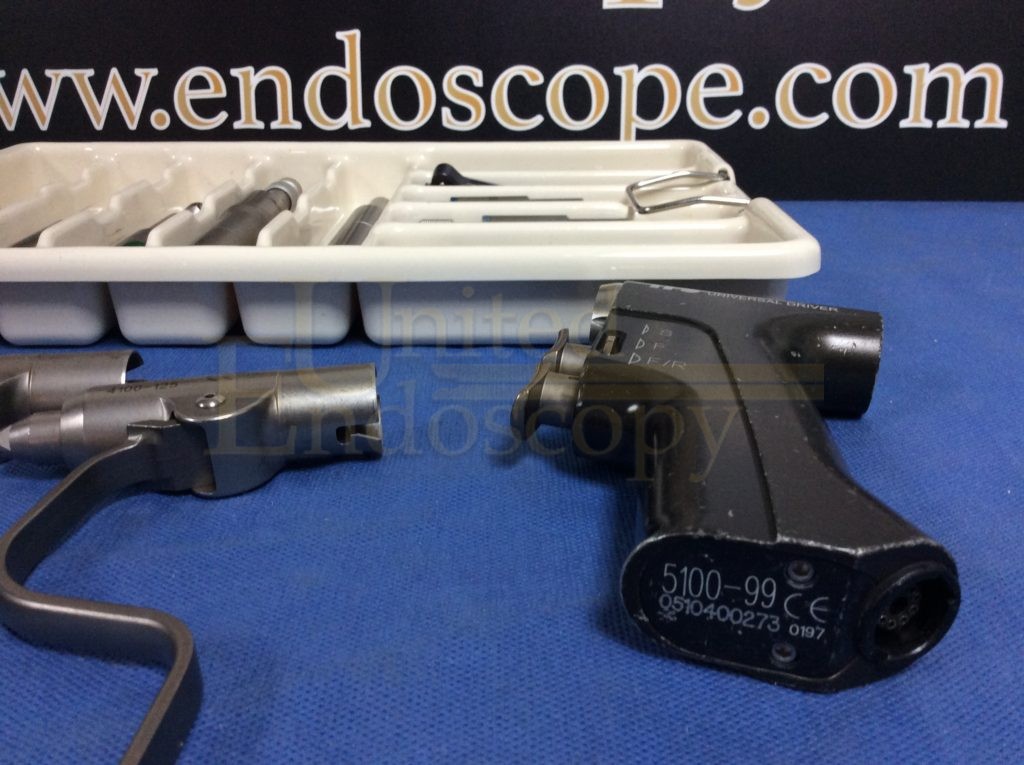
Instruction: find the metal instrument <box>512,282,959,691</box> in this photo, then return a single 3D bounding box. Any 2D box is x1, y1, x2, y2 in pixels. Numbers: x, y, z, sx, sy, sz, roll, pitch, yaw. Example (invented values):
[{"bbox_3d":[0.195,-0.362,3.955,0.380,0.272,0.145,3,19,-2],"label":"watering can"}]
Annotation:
[{"bbox_3d":[0.045,0.011,0.211,0.092,0.029,0.120,8,28,15],"label":"metal instrument"}]

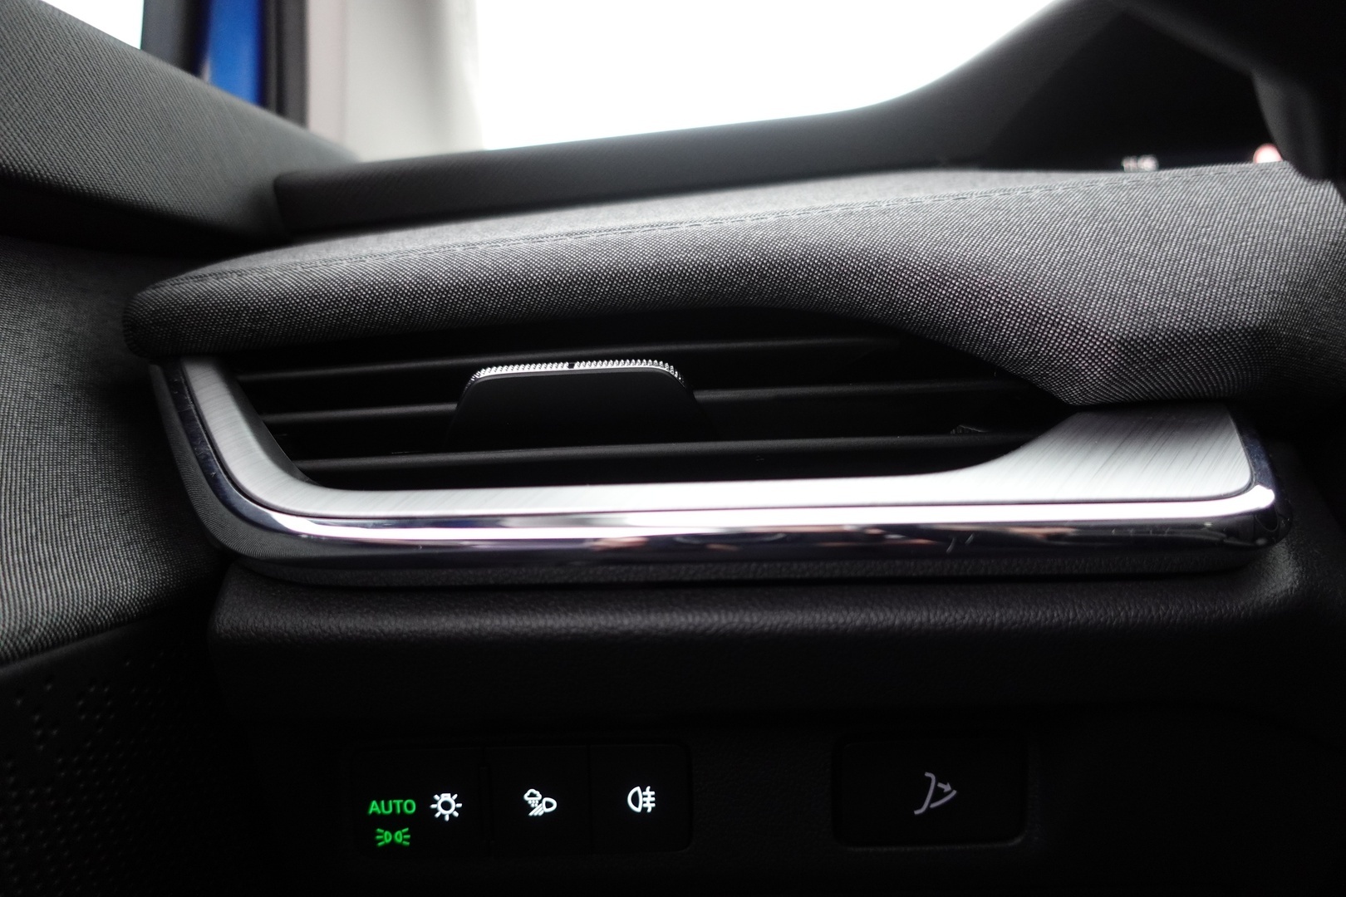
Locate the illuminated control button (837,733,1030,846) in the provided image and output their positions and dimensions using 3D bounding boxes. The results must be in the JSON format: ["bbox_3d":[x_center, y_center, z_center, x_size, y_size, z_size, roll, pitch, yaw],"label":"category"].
[{"bbox_3d":[0.060,0.081,0.213,0.042,0.024,0.009,-2,6,1],"label":"illuminated control button"}]

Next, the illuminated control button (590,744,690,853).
[{"bbox_3d":[-0.008,0.083,0.214,0.023,0.024,0.009,-2,6,1],"label":"illuminated control button"}]

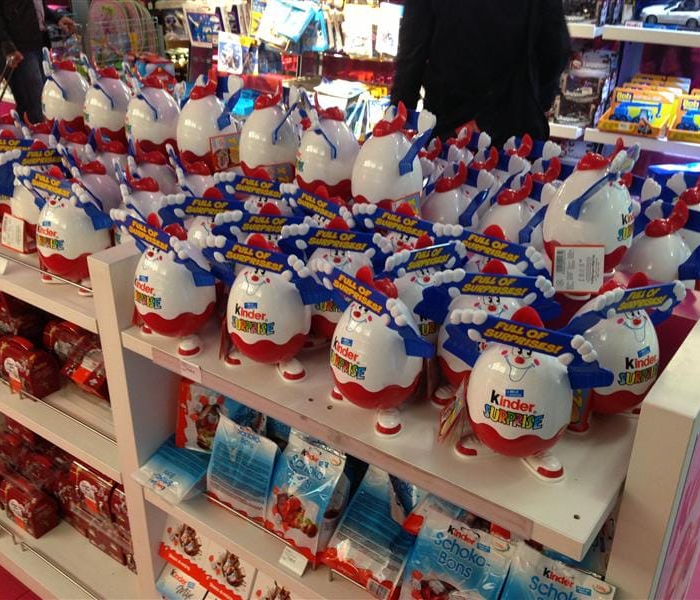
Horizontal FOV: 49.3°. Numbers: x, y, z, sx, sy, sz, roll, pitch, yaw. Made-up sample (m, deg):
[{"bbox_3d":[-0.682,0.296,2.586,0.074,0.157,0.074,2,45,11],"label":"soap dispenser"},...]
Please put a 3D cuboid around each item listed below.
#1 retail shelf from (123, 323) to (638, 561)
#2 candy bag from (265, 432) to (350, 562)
[{"bbox_3d":[0.045,0.120,1.260,0.845,0.033,0.370,18,31,32],"label":"retail shelf"},{"bbox_3d":[-0.062,0.321,1.261,0.114,0.189,0.048,18,8,32],"label":"candy bag"}]

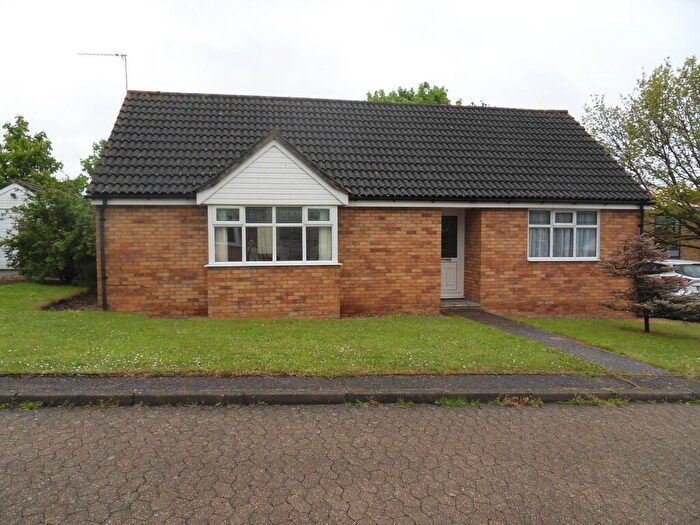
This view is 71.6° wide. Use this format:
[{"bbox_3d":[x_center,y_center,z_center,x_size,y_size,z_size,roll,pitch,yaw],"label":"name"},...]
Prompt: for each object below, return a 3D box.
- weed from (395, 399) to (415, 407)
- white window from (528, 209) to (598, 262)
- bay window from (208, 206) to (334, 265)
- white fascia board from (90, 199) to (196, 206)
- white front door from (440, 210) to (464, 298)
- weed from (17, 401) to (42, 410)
[{"bbox_3d":[0.503,1.284,4.475,0.191,0.052,0.100,-1,3,-10],"label":"weed"},{"bbox_3d":[4.916,-0.609,11.106,1.816,1.188,0.110,-1,3,-10],"label":"white window"},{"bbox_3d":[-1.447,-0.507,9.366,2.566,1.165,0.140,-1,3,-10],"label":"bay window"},{"bbox_3d":[-3.977,-1.173,9.423,1.942,0.135,0.030,-1,3,-10],"label":"white fascia board"},{"bbox_3d":[2.287,-0.188,11.562,0.910,2.117,0.080,-1,3,-10],"label":"white front door"},{"bbox_3d":[-2.589,1.147,3.921,0.191,0.058,0.100,-1,3,-10],"label":"weed"}]

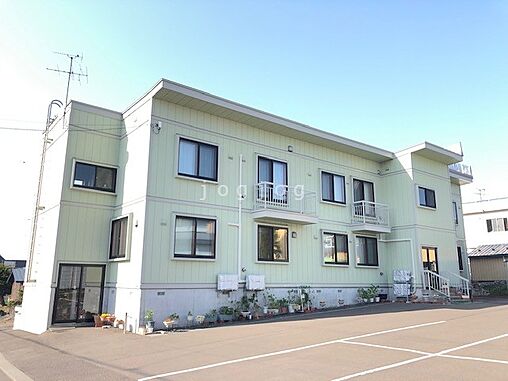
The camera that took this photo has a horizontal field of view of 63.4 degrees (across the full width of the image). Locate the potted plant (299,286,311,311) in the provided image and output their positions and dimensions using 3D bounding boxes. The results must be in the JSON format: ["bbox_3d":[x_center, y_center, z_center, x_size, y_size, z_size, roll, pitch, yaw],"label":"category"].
[{"bbox_3d":[2.049,4.383,16.675,0.453,0.945,0.430,0,-12,0],"label":"potted plant"}]

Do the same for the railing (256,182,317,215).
[{"bbox_3d":[1.357,0.447,17.089,2.712,1.061,0.734,9,-15,-35],"label":"railing"}]

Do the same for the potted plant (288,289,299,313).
[{"bbox_3d":[1.608,4.474,16.725,0.395,0.905,0.395,0,-12,0],"label":"potted plant"}]

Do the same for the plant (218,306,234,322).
[{"bbox_3d":[-0.980,4.411,14.647,0.520,0.530,0.320,10,-15,-37],"label":"plant"}]

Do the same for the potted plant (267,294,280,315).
[{"bbox_3d":[0.763,4.462,16.087,0.558,0.718,0.425,10,-15,-37],"label":"potted plant"}]

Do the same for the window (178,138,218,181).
[{"bbox_3d":[-2.042,-1.125,15.403,1.676,1.400,0.120,10,-15,-37],"label":"window"}]

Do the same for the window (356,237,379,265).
[{"bbox_3d":[5.586,3.000,20.140,1.617,1.325,0.100,10,-15,-36],"label":"window"}]

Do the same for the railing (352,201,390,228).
[{"bbox_3d":[5.897,1.276,20.610,2.150,1.140,0.740,10,-15,-37],"label":"railing"}]

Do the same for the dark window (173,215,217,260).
[{"bbox_3d":[-2.019,1.674,14.440,1.612,1.406,0.100,10,-15,-36],"label":"dark window"}]

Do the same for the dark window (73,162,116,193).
[{"bbox_3d":[-5.994,-0.482,15.636,1.570,0.938,0.120,10,-15,-37],"label":"dark window"}]

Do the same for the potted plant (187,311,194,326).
[{"bbox_3d":[-2.138,4.308,13.831,0.261,0.485,0.261,0,-12,0],"label":"potted plant"}]

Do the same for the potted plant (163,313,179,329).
[{"bbox_3d":[-2.649,4.124,13.034,0.472,0.492,0.448,10,-15,-36],"label":"potted plant"}]

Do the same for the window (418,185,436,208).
[{"bbox_3d":[8.819,0.390,20.831,1.573,0.928,0.100,10,-15,-36],"label":"window"}]

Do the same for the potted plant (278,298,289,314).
[{"bbox_3d":[1.182,4.598,16.320,0.360,0.560,0.350,10,-15,-37],"label":"potted plant"}]

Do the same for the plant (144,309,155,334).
[{"bbox_3d":[-3.258,4.114,12.905,0.330,0.750,0.320,10,-15,-37],"label":"plant"}]

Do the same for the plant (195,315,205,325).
[{"bbox_3d":[-1.861,4.404,14.030,0.331,0.295,0.315,10,-15,-37],"label":"plant"}]

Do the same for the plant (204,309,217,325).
[{"bbox_3d":[-1.500,4.352,14.248,0.420,0.540,0.360,10,-15,-37],"label":"plant"}]

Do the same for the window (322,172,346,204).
[{"bbox_3d":[3.862,-0.101,19.770,1.680,1.400,0.100,10,-15,-37],"label":"window"}]

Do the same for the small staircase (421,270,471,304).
[{"bbox_3d":[9.378,4.609,19.941,2.000,1.420,1.400,10,-15,-37],"label":"small staircase"}]

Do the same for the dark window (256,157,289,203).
[{"bbox_3d":[0.831,-0.421,17.320,1.620,1.840,0.120,9,-15,-35],"label":"dark window"}]

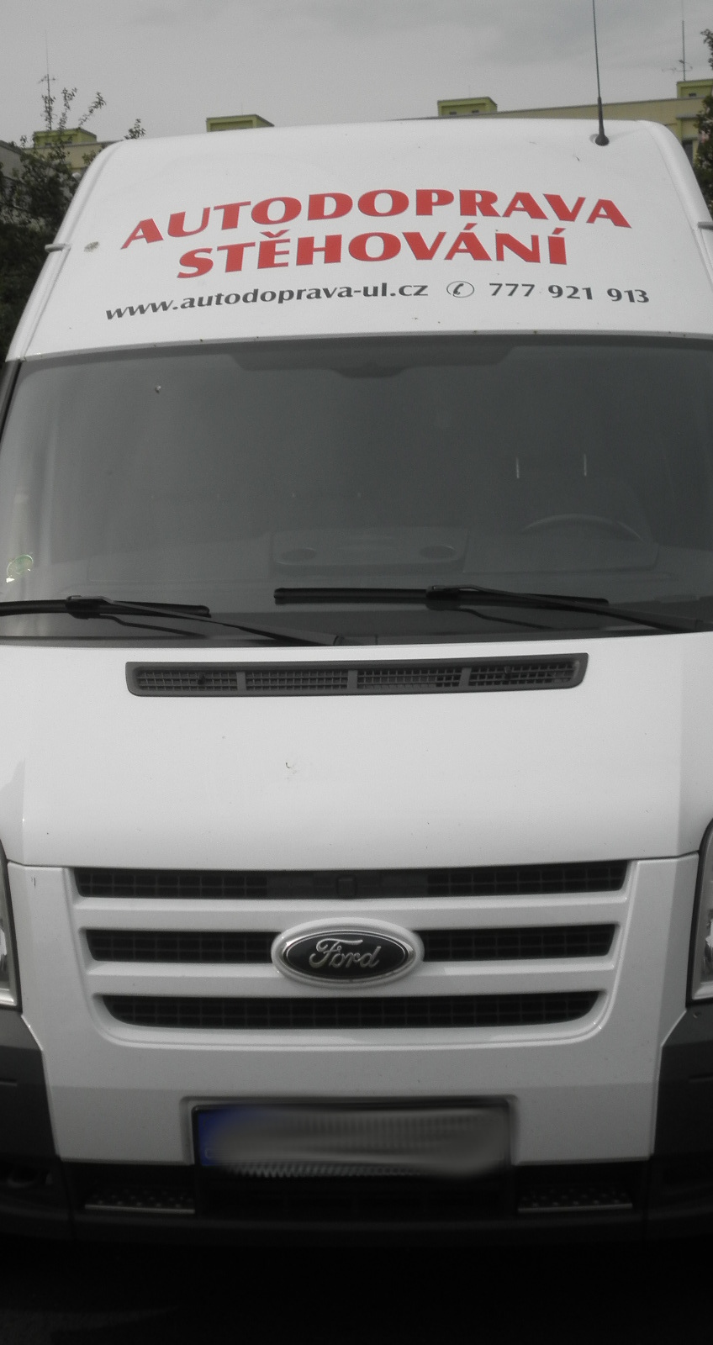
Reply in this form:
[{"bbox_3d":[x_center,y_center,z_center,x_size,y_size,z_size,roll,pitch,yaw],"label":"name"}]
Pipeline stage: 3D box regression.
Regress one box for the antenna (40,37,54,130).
[{"bbox_3d":[-24.253,-46.274,165.000,1.100,7.300,0.800,-1,7,4],"label":"antenna"}]

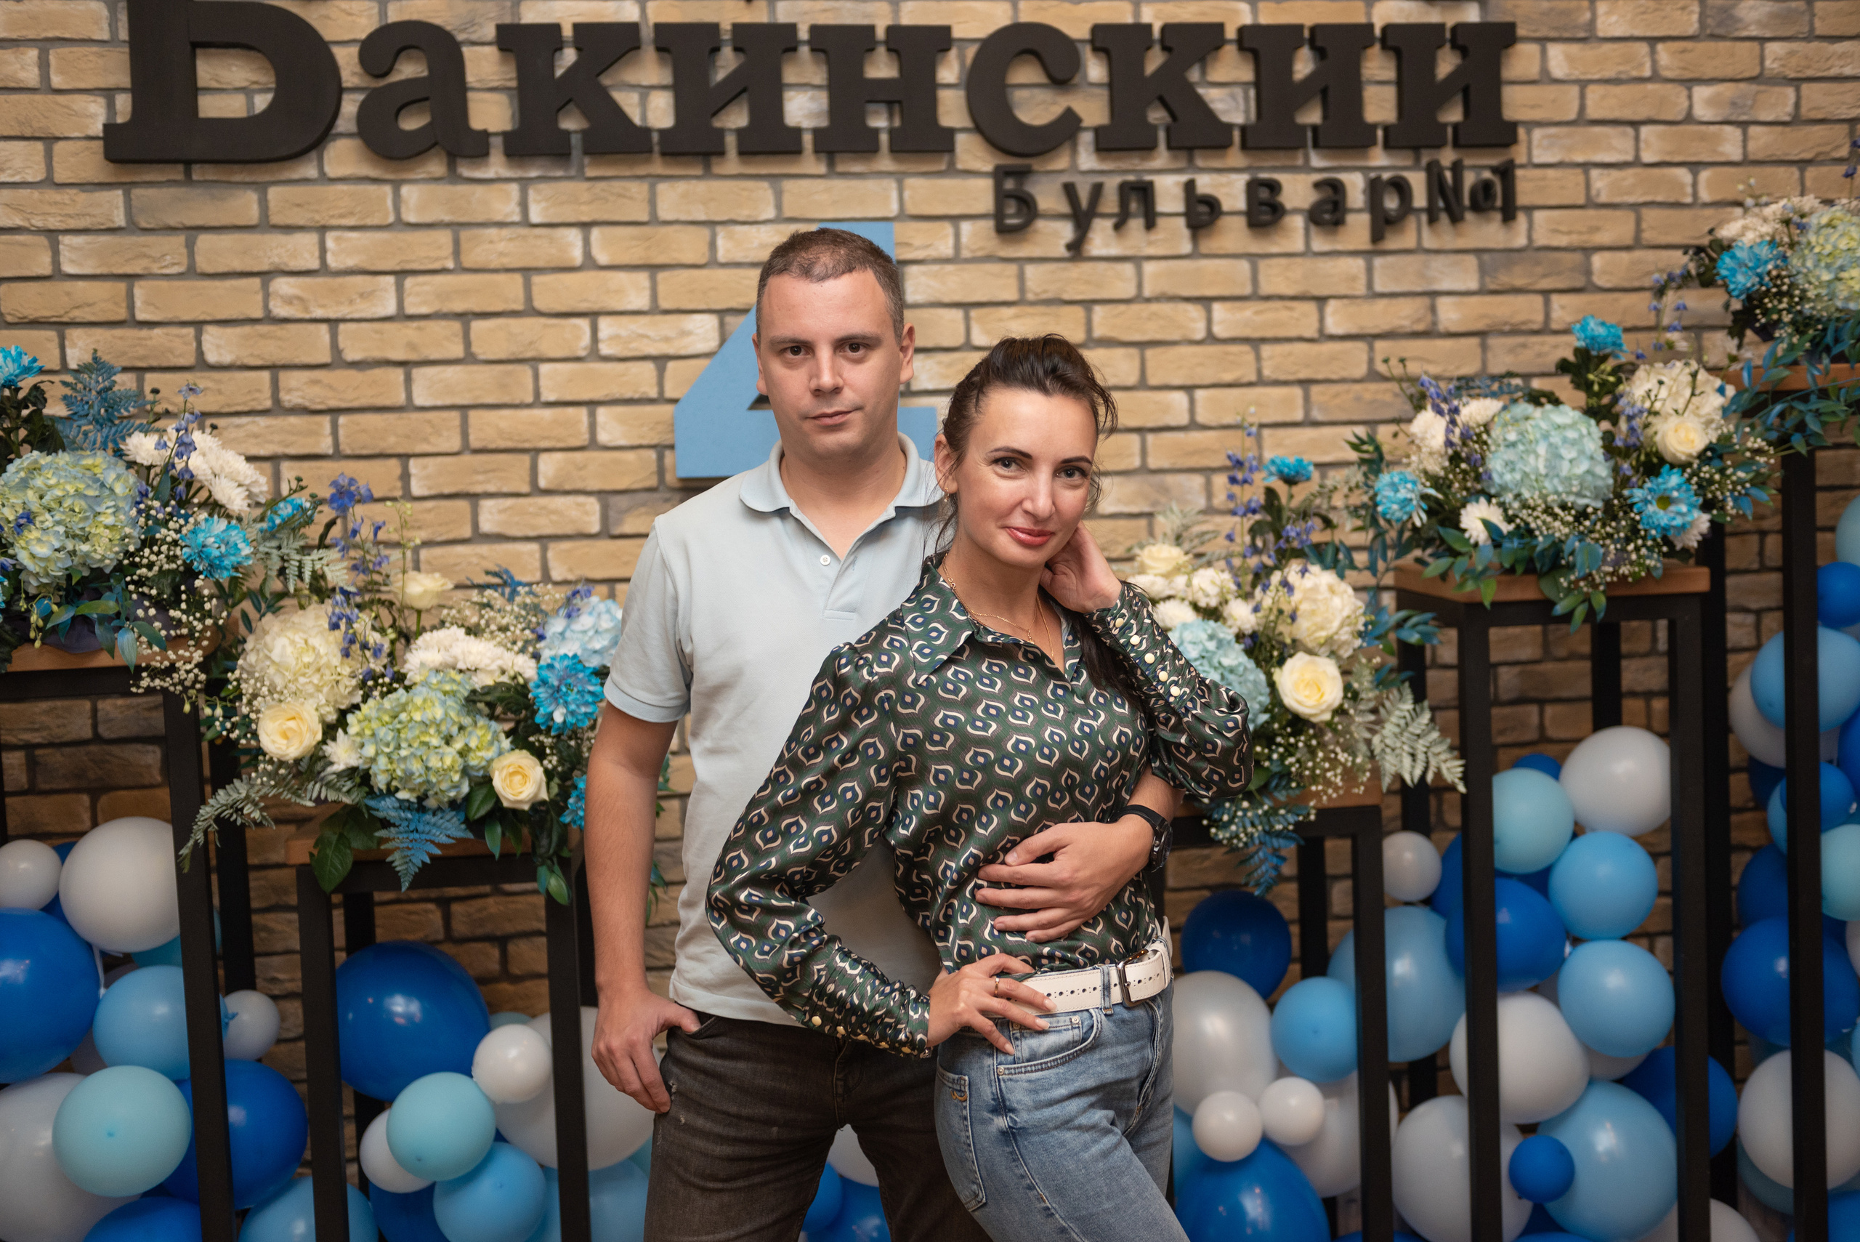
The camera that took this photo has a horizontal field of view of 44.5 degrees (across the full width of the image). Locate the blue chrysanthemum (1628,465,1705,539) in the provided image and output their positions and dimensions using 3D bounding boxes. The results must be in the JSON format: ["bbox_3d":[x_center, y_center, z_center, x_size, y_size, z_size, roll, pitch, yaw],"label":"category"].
[{"bbox_3d":[1.193,-0.192,3.690,0.117,0.118,0.055,-1,3,18],"label":"blue chrysanthemum"}]

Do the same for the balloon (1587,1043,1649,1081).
[{"bbox_3d":[1.153,0.684,3.911,0.215,0.215,0.215,-1,4,16],"label":"balloon"}]

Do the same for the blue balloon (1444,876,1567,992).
[{"bbox_3d":[0.963,0.524,3.801,0.204,0.192,0.198,-1,4,14],"label":"blue balloon"}]

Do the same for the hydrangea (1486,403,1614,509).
[{"bbox_3d":[1.019,-0.273,3.740,0.207,0.174,0.165,-1,3,15],"label":"hydrangea"}]

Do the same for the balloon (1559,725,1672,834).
[{"bbox_3d":[1.143,0.267,3.783,0.198,0.184,0.191,-3,4,-10],"label":"balloon"}]

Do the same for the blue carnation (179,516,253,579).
[{"bbox_3d":[-0.978,-0.102,3.115,0.102,0.090,0.075,-3,4,-15],"label":"blue carnation"}]

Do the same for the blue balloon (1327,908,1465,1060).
[{"bbox_3d":[0.780,0.605,3.795,0.230,0.262,0.246,-2,4,11],"label":"blue balloon"}]

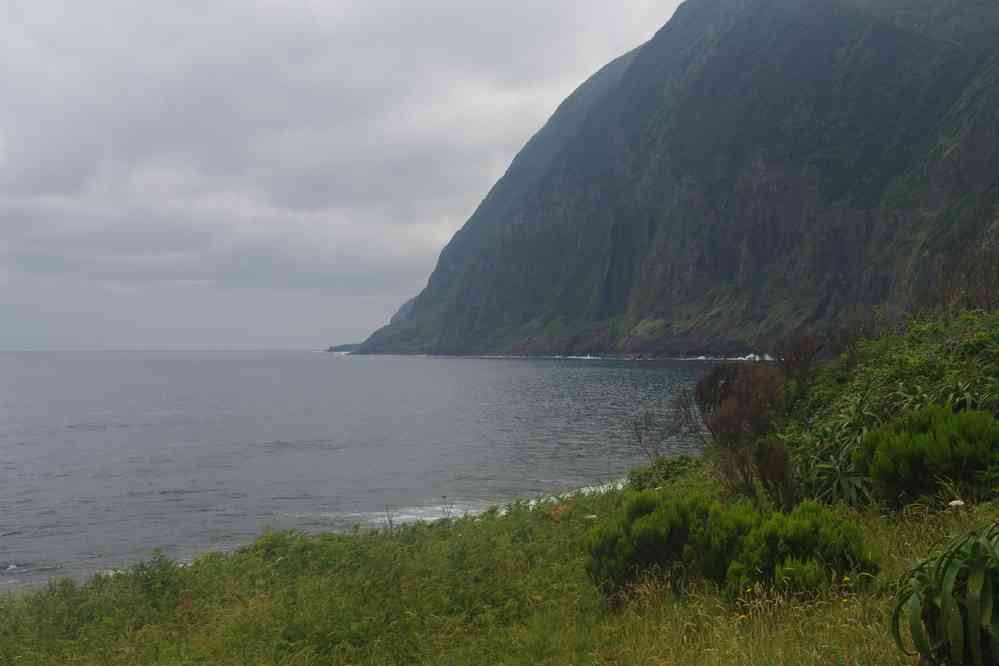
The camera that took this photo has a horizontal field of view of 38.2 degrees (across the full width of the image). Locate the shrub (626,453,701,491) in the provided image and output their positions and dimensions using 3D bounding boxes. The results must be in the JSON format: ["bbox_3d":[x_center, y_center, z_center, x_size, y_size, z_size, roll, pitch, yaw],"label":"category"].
[{"bbox_3d":[2.001,1.704,17.500,0.920,0.480,0.800,0,-1,0],"label":"shrub"}]

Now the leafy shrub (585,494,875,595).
[{"bbox_3d":[1.546,1.435,9.700,1.900,0.680,1.150,0,-1,0],"label":"leafy shrub"}]

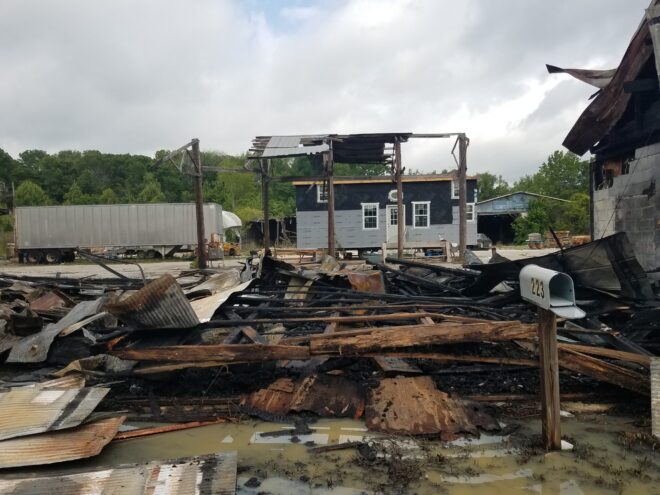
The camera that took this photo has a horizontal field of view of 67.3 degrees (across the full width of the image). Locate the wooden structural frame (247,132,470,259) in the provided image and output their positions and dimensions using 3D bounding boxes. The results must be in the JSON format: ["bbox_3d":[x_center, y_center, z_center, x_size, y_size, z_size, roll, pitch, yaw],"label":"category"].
[{"bbox_3d":[1.404,-2.285,24.000,10.600,6.350,4.600,-1,1,0],"label":"wooden structural frame"}]

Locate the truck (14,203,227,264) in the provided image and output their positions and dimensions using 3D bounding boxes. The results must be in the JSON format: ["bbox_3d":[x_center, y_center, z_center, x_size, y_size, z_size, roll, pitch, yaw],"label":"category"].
[{"bbox_3d":[-15.232,-0.989,36.450,14.200,4.000,2.550,-1,1,0],"label":"truck"}]

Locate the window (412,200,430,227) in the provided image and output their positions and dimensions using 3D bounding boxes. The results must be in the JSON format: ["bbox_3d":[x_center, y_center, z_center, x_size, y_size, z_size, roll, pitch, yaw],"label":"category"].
[{"bbox_3d":[5.278,-1.874,28.500,1.000,1.570,0.120,-1,1,4],"label":"window"}]

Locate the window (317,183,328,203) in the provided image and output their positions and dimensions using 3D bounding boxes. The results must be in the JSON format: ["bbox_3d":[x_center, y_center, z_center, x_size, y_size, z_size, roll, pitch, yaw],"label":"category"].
[{"bbox_3d":[-0.344,-3.131,28.900,0.760,1.080,0.120,-1,1,4],"label":"window"}]

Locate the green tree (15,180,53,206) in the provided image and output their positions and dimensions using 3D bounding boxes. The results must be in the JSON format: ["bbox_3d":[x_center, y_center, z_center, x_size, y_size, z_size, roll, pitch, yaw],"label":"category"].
[{"bbox_3d":[-30.505,-2.912,51.000,4.200,7.700,4.200,-1,1,0],"label":"green tree"}]

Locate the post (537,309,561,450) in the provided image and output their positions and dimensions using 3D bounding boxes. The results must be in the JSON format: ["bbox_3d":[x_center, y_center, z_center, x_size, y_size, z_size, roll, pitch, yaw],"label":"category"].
[{"bbox_3d":[1.477,0.881,3.320,0.094,0.960,0.094,-3,1,6],"label":"post"}]

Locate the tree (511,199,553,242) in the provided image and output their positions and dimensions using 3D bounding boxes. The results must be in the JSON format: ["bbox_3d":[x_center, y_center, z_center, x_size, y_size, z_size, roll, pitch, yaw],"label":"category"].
[{"bbox_3d":[22.357,-2.918,55.000,4.600,5.000,4.400,-1,1,0],"label":"tree"}]

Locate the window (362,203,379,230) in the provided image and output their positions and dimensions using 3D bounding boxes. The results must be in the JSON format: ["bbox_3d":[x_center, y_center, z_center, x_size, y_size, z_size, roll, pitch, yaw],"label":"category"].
[{"bbox_3d":[2.362,-1.795,28.700,0.970,1.550,0.120,-1,1,4],"label":"window"}]

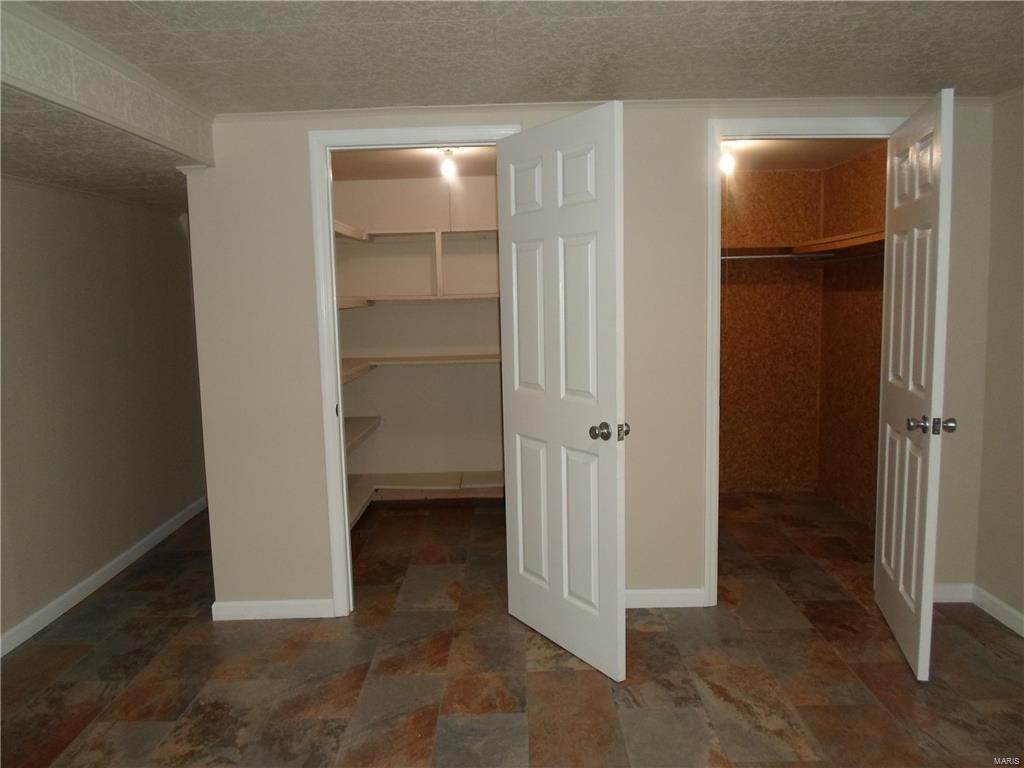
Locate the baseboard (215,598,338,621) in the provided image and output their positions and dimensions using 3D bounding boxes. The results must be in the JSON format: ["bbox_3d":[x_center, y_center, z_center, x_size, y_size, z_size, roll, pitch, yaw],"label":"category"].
[{"bbox_3d":[-1.073,1.014,3.330,0.543,0.088,0.018,-1,6,0],"label":"baseboard"}]

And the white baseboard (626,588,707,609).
[{"bbox_3d":[0.476,0.980,3.341,0.789,0.086,0.018,-1,6,0],"label":"white baseboard"}]

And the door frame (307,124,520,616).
[{"bbox_3d":[-0.383,-0.021,3.271,0.883,2.128,0.111,-1,6,0],"label":"door frame"}]

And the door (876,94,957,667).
[{"bbox_3d":[1.549,0.008,2.896,0.042,2.042,0.749,0,7,15],"label":"door"}]

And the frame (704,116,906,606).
[{"bbox_3d":[1.288,-0.064,3.282,0.882,2.138,0.111,-1,6,0],"label":"frame"}]

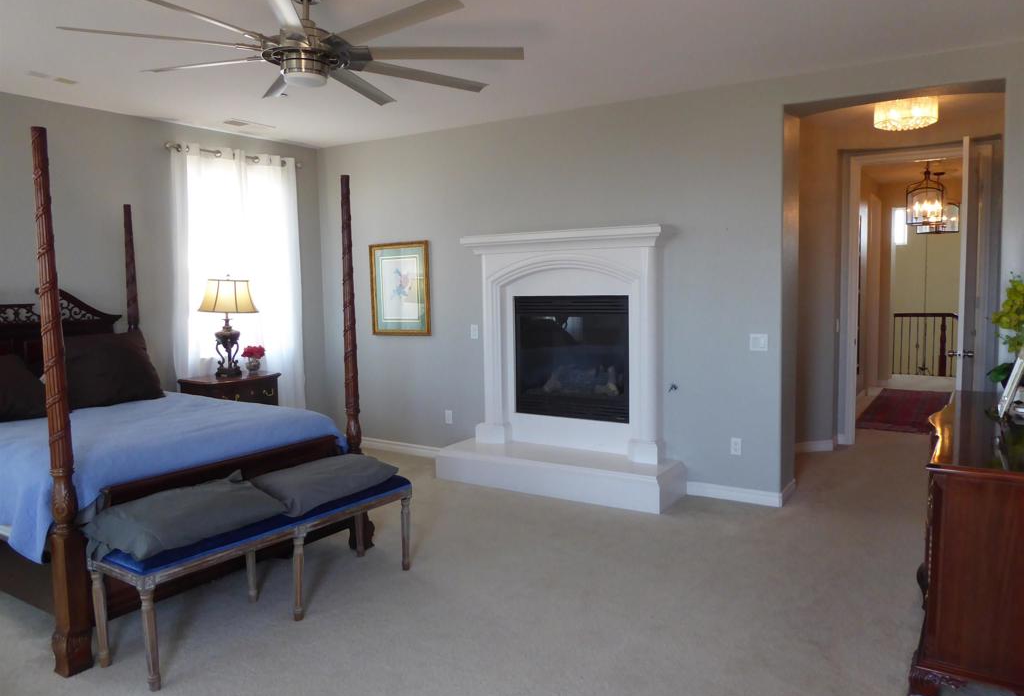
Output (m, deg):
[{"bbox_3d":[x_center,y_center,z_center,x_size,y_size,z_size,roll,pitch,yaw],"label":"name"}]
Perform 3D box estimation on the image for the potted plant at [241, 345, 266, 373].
[{"bbox_3d":[-2.044,0.082,5.822,0.200,0.220,0.200,2,6,32],"label":"potted plant"}]

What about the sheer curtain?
[{"bbox_3d":[-2.140,-0.284,6.025,0.100,2.540,1.200,2,6,32],"label":"sheer curtain"}]

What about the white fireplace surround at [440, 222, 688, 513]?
[{"bbox_3d":[0.294,0.101,5.361,1.860,1.850,0.490,2,6,32],"label":"white fireplace surround"}]

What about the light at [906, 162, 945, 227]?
[{"bbox_3d":[4.280,-1.623,7.635,0.390,0.720,0.390,2,6,32],"label":"light"}]

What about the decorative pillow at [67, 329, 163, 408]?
[{"bbox_3d":[-2.539,0.135,4.563,0.190,0.460,0.650,-21,-6,32],"label":"decorative pillow"}]

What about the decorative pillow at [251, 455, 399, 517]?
[{"bbox_3d":[-0.961,0.664,3.748,0.480,0.135,0.700,3,7,35],"label":"decorative pillow"}]

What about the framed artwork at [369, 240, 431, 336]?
[{"bbox_3d":[-0.974,-0.499,6.354,0.660,0.795,0.030,2,6,32],"label":"framed artwork"}]

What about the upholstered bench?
[{"bbox_3d":[-1.108,0.996,3.451,0.405,0.487,1.430,3,7,35],"label":"upholstered bench"}]

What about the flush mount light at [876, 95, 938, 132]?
[{"bbox_3d":[2.774,-1.653,5.199,0.450,0.210,0.450,2,6,32],"label":"flush mount light"}]

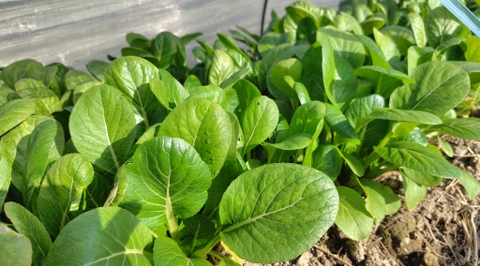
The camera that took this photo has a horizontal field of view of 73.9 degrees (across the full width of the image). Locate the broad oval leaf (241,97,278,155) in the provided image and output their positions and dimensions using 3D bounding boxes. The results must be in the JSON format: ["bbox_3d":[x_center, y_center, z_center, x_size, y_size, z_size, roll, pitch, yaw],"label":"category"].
[{"bbox_3d":[0.039,-0.014,0.600,0.068,0.028,0.119,19,83,7],"label":"broad oval leaf"}]

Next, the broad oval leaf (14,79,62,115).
[{"bbox_3d":[-0.430,-0.076,0.680,0.114,0.030,0.068,39,58,15],"label":"broad oval leaf"}]

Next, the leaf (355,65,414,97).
[{"bbox_3d":[0.344,-0.123,0.760,0.135,0.081,0.050,14,16,24],"label":"leaf"}]

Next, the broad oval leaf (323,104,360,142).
[{"bbox_3d":[0.213,-0.022,0.670,0.062,0.035,0.101,-37,73,6],"label":"broad oval leaf"}]

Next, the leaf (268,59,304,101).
[{"bbox_3d":[0.111,-0.131,0.780,0.082,0.110,0.030,-14,5,12],"label":"leaf"}]

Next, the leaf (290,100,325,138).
[{"bbox_3d":[0.139,-0.028,0.655,0.075,0.028,0.084,12,76,12],"label":"leaf"}]

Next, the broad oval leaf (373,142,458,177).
[{"bbox_3d":[0.349,0.052,0.630,0.157,0.035,0.075,20,45,11],"label":"broad oval leaf"}]

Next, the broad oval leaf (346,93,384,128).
[{"bbox_3d":[0.277,-0.046,0.710,0.074,0.030,0.098,30,70,24],"label":"broad oval leaf"}]

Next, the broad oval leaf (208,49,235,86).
[{"bbox_3d":[-0.050,-0.177,0.860,0.070,0.102,0.028,0,-6,-2],"label":"broad oval leaf"}]

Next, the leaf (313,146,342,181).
[{"bbox_3d":[0.159,0.054,0.580,0.071,0.025,0.064,-42,69,-12],"label":"leaf"}]

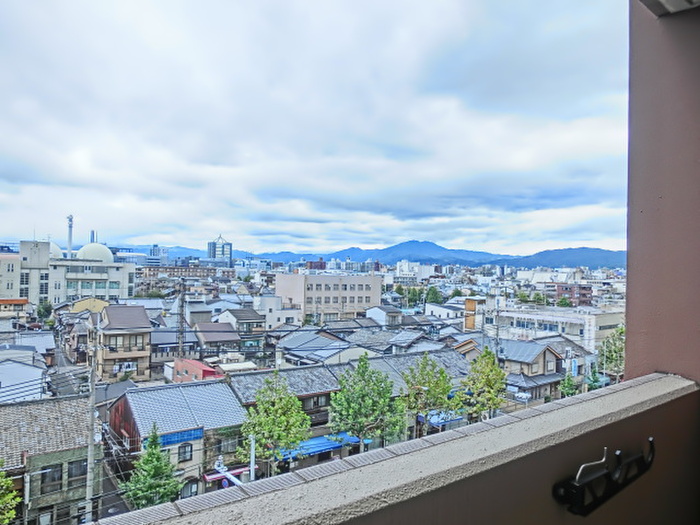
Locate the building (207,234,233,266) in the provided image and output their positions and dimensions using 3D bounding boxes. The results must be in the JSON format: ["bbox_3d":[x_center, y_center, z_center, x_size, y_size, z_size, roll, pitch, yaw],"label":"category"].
[{"bbox_3d":[-186.692,-9.135,700.323,26.000,57.000,27.000,2,-1,-37],"label":"building"}]

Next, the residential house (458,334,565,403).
[{"bbox_3d":[22.571,14.473,67.543,8.200,7.500,11.500,2,-1,-37],"label":"residential house"}]

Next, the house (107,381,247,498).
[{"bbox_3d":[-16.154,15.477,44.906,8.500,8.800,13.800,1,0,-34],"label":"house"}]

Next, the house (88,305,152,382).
[{"bbox_3d":[-32.917,13.217,69.892,6.300,13.000,11.000,1,0,-34],"label":"house"}]

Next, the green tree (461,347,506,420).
[{"bbox_3d":[14.123,13.386,50.550,4.800,8.800,4.800,2,-1,-37],"label":"green tree"}]

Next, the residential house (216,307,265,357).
[{"bbox_3d":[-20.256,12.989,89.548,5.800,8.500,8.800,2,-1,-37],"label":"residential house"}]

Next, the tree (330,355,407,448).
[{"bbox_3d":[1.665,14.302,45.426,6.800,11.560,6.800,1,0,0],"label":"tree"}]

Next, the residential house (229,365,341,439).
[{"bbox_3d":[-7.517,15.533,49.264,10.300,8.900,10.500,1,0,-34],"label":"residential house"}]

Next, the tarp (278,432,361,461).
[{"bbox_3d":[-3.033,16.678,44.453,8.200,0.900,1.900,1,0,-34],"label":"tarp"}]

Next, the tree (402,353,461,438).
[{"bbox_3d":[8.319,14.763,49.900,5.800,10.810,5.800,1,0,0],"label":"tree"}]

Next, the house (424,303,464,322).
[{"bbox_3d":[27.319,16.361,137.978,6.500,8.300,10.500,1,0,-34],"label":"house"}]

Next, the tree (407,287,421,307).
[{"bbox_3d":[27.351,15.255,208.053,6.000,9.400,6.000,2,-1,0],"label":"tree"}]

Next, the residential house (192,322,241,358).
[{"bbox_3d":[-21.078,13.474,77.041,5.800,7.200,6.000,2,-1,-37],"label":"residential house"}]

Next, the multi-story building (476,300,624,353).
[{"bbox_3d":[43.343,15.002,106.225,14.500,11.300,26.000,1,0,-37],"label":"multi-story building"}]

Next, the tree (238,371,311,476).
[{"bbox_3d":[-6.300,14.493,40.076,5.900,10.980,5.900,1,0,-34],"label":"tree"}]

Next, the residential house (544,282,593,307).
[{"bbox_3d":[91.160,15.486,203.071,12.000,12.500,18.000,2,-1,-37],"label":"residential house"}]

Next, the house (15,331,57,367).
[{"bbox_3d":[-59.495,16.439,91.451,6.300,6.000,10.000,1,0,-34],"label":"house"}]

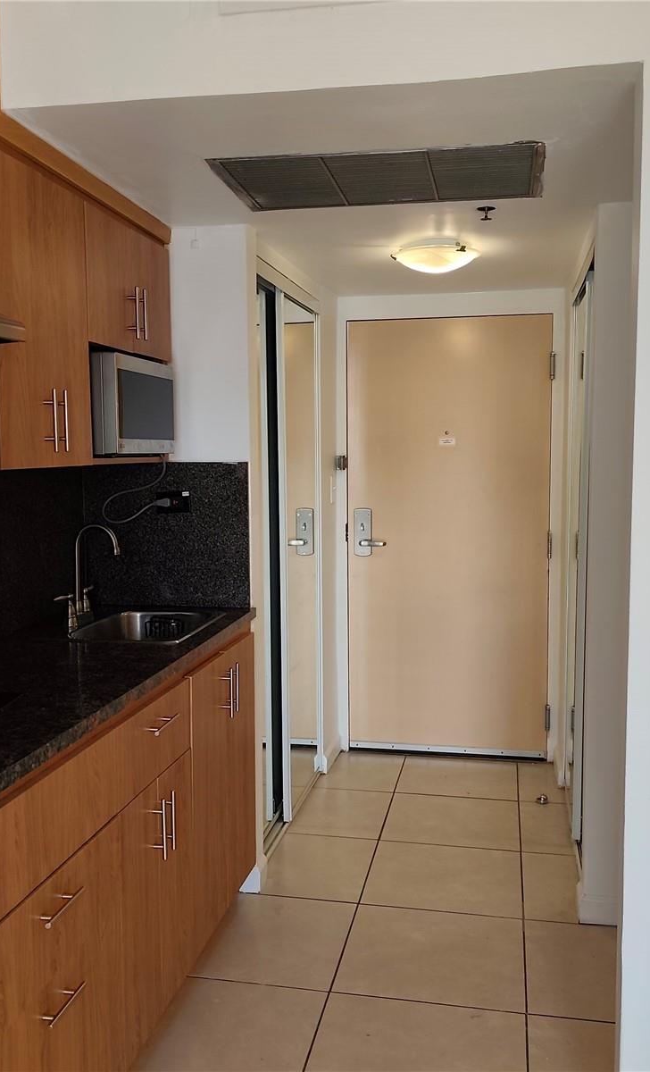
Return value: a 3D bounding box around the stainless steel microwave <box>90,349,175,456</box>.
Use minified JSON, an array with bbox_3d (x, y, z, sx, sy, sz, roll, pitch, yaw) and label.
[{"bbox_3d":[-0.664,-0.363,2.716,0.335,0.271,0.445,1,5,11],"label":"stainless steel microwave"}]

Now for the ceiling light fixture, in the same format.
[{"bbox_3d":[0.392,-0.966,3.335,0.314,0.088,0.314,1,5,11],"label":"ceiling light fixture"}]

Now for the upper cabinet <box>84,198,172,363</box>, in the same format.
[{"bbox_3d":[-0.699,-0.694,2.706,0.337,0.358,0.600,1,5,11],"label":"upper cabinet"}]

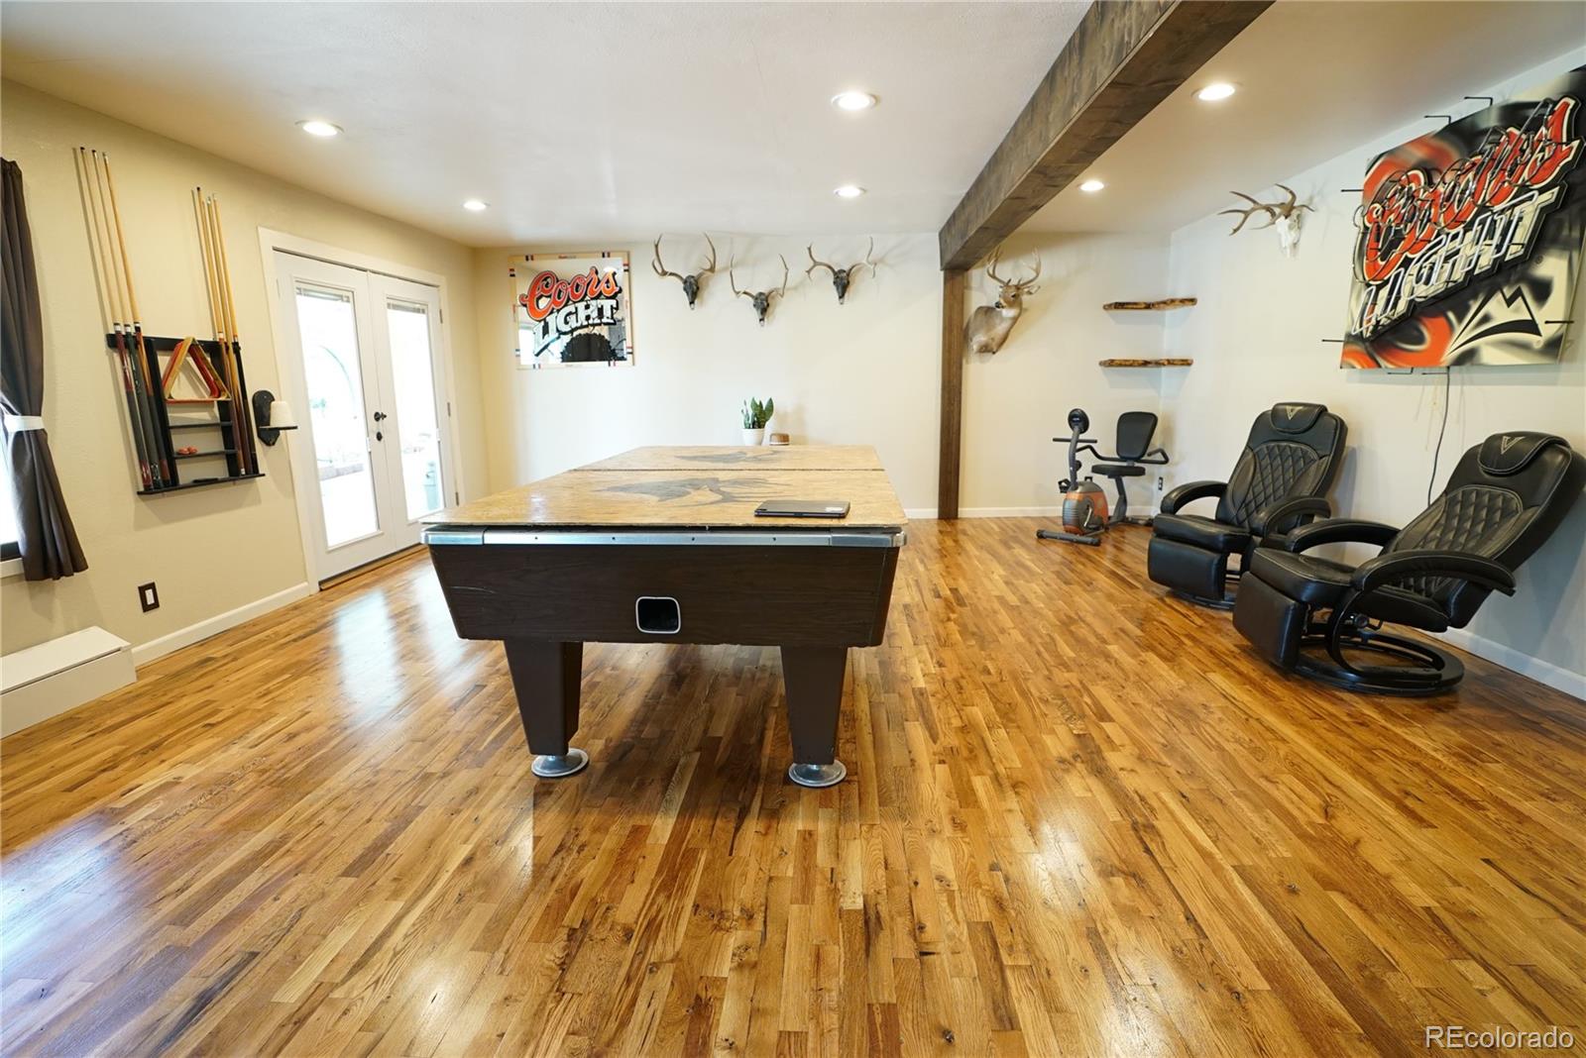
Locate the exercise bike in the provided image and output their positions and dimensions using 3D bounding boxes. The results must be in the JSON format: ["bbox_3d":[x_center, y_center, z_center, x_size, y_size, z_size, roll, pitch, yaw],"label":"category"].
[{"bbox_3d":[2.587,-0.478,5.767,1.240,0.990,0.580,-11,16,-40],"label":"exercise bike"}]

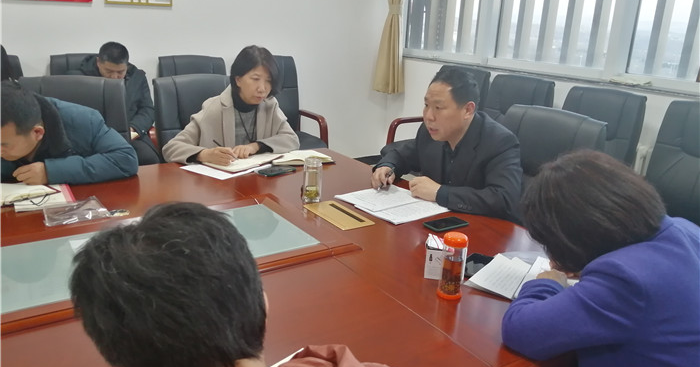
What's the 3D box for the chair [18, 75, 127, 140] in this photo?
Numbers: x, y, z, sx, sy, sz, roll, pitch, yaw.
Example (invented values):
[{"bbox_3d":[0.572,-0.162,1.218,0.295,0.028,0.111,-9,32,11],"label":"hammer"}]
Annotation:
[{"bbox_3d":[-1.273,0.021,2.563,0.580,1.010,0.630,-6,19,-26],"label":"chair"}]

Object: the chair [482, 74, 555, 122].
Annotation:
[{"bbox_3d":[0.957,-0.195,3.579,0.630,1.020,0.580,-8,21,-32],"label":"chair"}]

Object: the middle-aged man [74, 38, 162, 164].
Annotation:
[{"bbox_3d":[-1.395,-0.284,3.269,0.580,1.160,0.800,-8,21,-32],"label":"middle-aged man"}]

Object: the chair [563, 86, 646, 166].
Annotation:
[{"bbox_3d":[1.280,-0.027,3.108,0.630,1.010,0.580,-8,21,-32],"label":"chair"}]

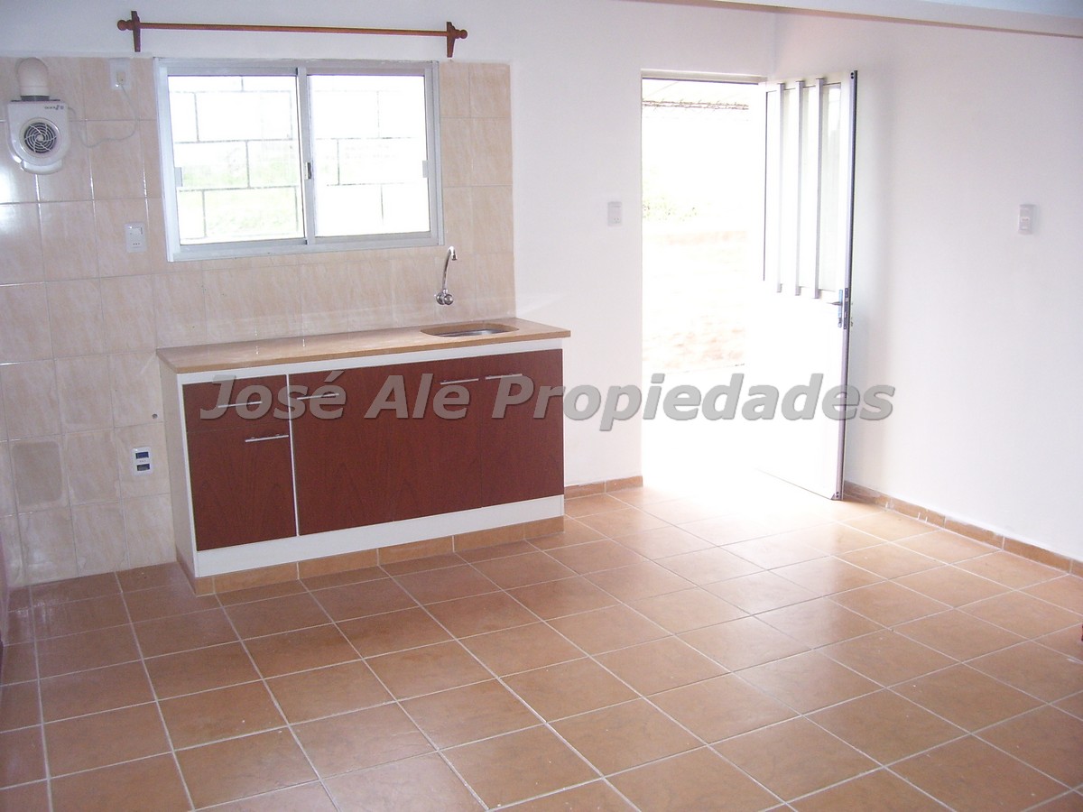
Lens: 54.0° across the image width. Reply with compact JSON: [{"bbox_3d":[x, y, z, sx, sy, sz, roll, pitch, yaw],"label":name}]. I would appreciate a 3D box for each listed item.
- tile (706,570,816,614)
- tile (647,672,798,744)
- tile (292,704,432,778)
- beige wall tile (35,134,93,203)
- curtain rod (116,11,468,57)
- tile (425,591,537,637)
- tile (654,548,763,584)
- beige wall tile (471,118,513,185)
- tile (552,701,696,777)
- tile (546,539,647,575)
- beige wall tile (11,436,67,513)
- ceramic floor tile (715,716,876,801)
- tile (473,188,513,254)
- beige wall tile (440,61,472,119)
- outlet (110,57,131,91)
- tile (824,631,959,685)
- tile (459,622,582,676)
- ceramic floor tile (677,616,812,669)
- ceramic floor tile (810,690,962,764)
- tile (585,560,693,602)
[{"bbox_3d":[0.831,0.711,4.040,0.331,0.010,0.331,-7,13,-26],"label":"tile"},{"bbox_3d":[0.536,0.896,3.159,0.330,0.010,0.330,-7,13,-26],"label":"tile"},{"bbox_3d":[-0.510,0.949,3.004,0.329,0.010,0.329,-7,13,-26],"label":"tile"},{"bbox_3d":[-1.800,-0.924,4.002,0.200,0.300,0.010,-7,13,-26],"label":"beige wall tile"},{"bbox_3d":[-0.954,-1.488,4.263,1.420,0.150,0.085,-7,13,-25],"label":"curtain rod"},{"bbox_3d":[-0.217,0.763,3.881,0.329,0.010,0.329,-7,13,-26],"label":"tile"},{"bbox_3d":[0.672,0.647,4.278,0.328,0.010,0.328,-7,13,-26],"label":"tile"},{"bbox_3d":[-0.223,-1.138,4.793,0.200,0.300,0.008,-7,13,-26],"label":"beige wall tile"},{"bbox_3d":[0.239,0.936,3.003,0.329,0.010,0.329,-7,13,-26],"label":"tile"},{"bbox_3d":[0.231,0.633,4.473,0.330,0.010,0.330,-7,13,-26],"label":"tile"},{"bbox_3d":[-1.966,0.270,4.170,0.200,0.300,0.008,-7,13,-26],"label":"beige wall tile"},{"bbox_3d":[0.684,0.950,2.867,0.330,0.010,0.330,-7,13,-26],"label":"ceramic floor tile"},{"bbox_3d":[-0.219,-0.839,4.794,0.200,0.300,0.010,-7,13,-26],"label":"tile"},{"bbox_3d":[-0.386,-1.391,4.665,0.147,0.236,0.009,-7,13,-26],"label":"beige wall tile"},{"bbox_3d":[-1.595,-1.257,4.035,0.072,0.113,0.018,-7,13,-26],"label":"outlet"},{"bbox_3d":[1.135,0.826,3.458,0.329,0.010,0.329,-7,13,-26],"label":"tile"},{"bbox_3d":[-0.064,0.812,3.554,0.328,0.010,0.328,-7,13,-26],"label":"tile"},{"bbox_3d":[0.683,0.803,3.598,0.330,0.010,0.330,-7,13,-26],"label":"ceramic floor tile"},{"bbox_3d":[0.977,0.910,3.019,0.330,0.010,0.330,-7,13,-26],"label":"ceramic floor tile"},{"bbox_3d":[0.374,0.688,4.156,0.327,0.010,0.327,-7,13,-25],"label":"tile"}]

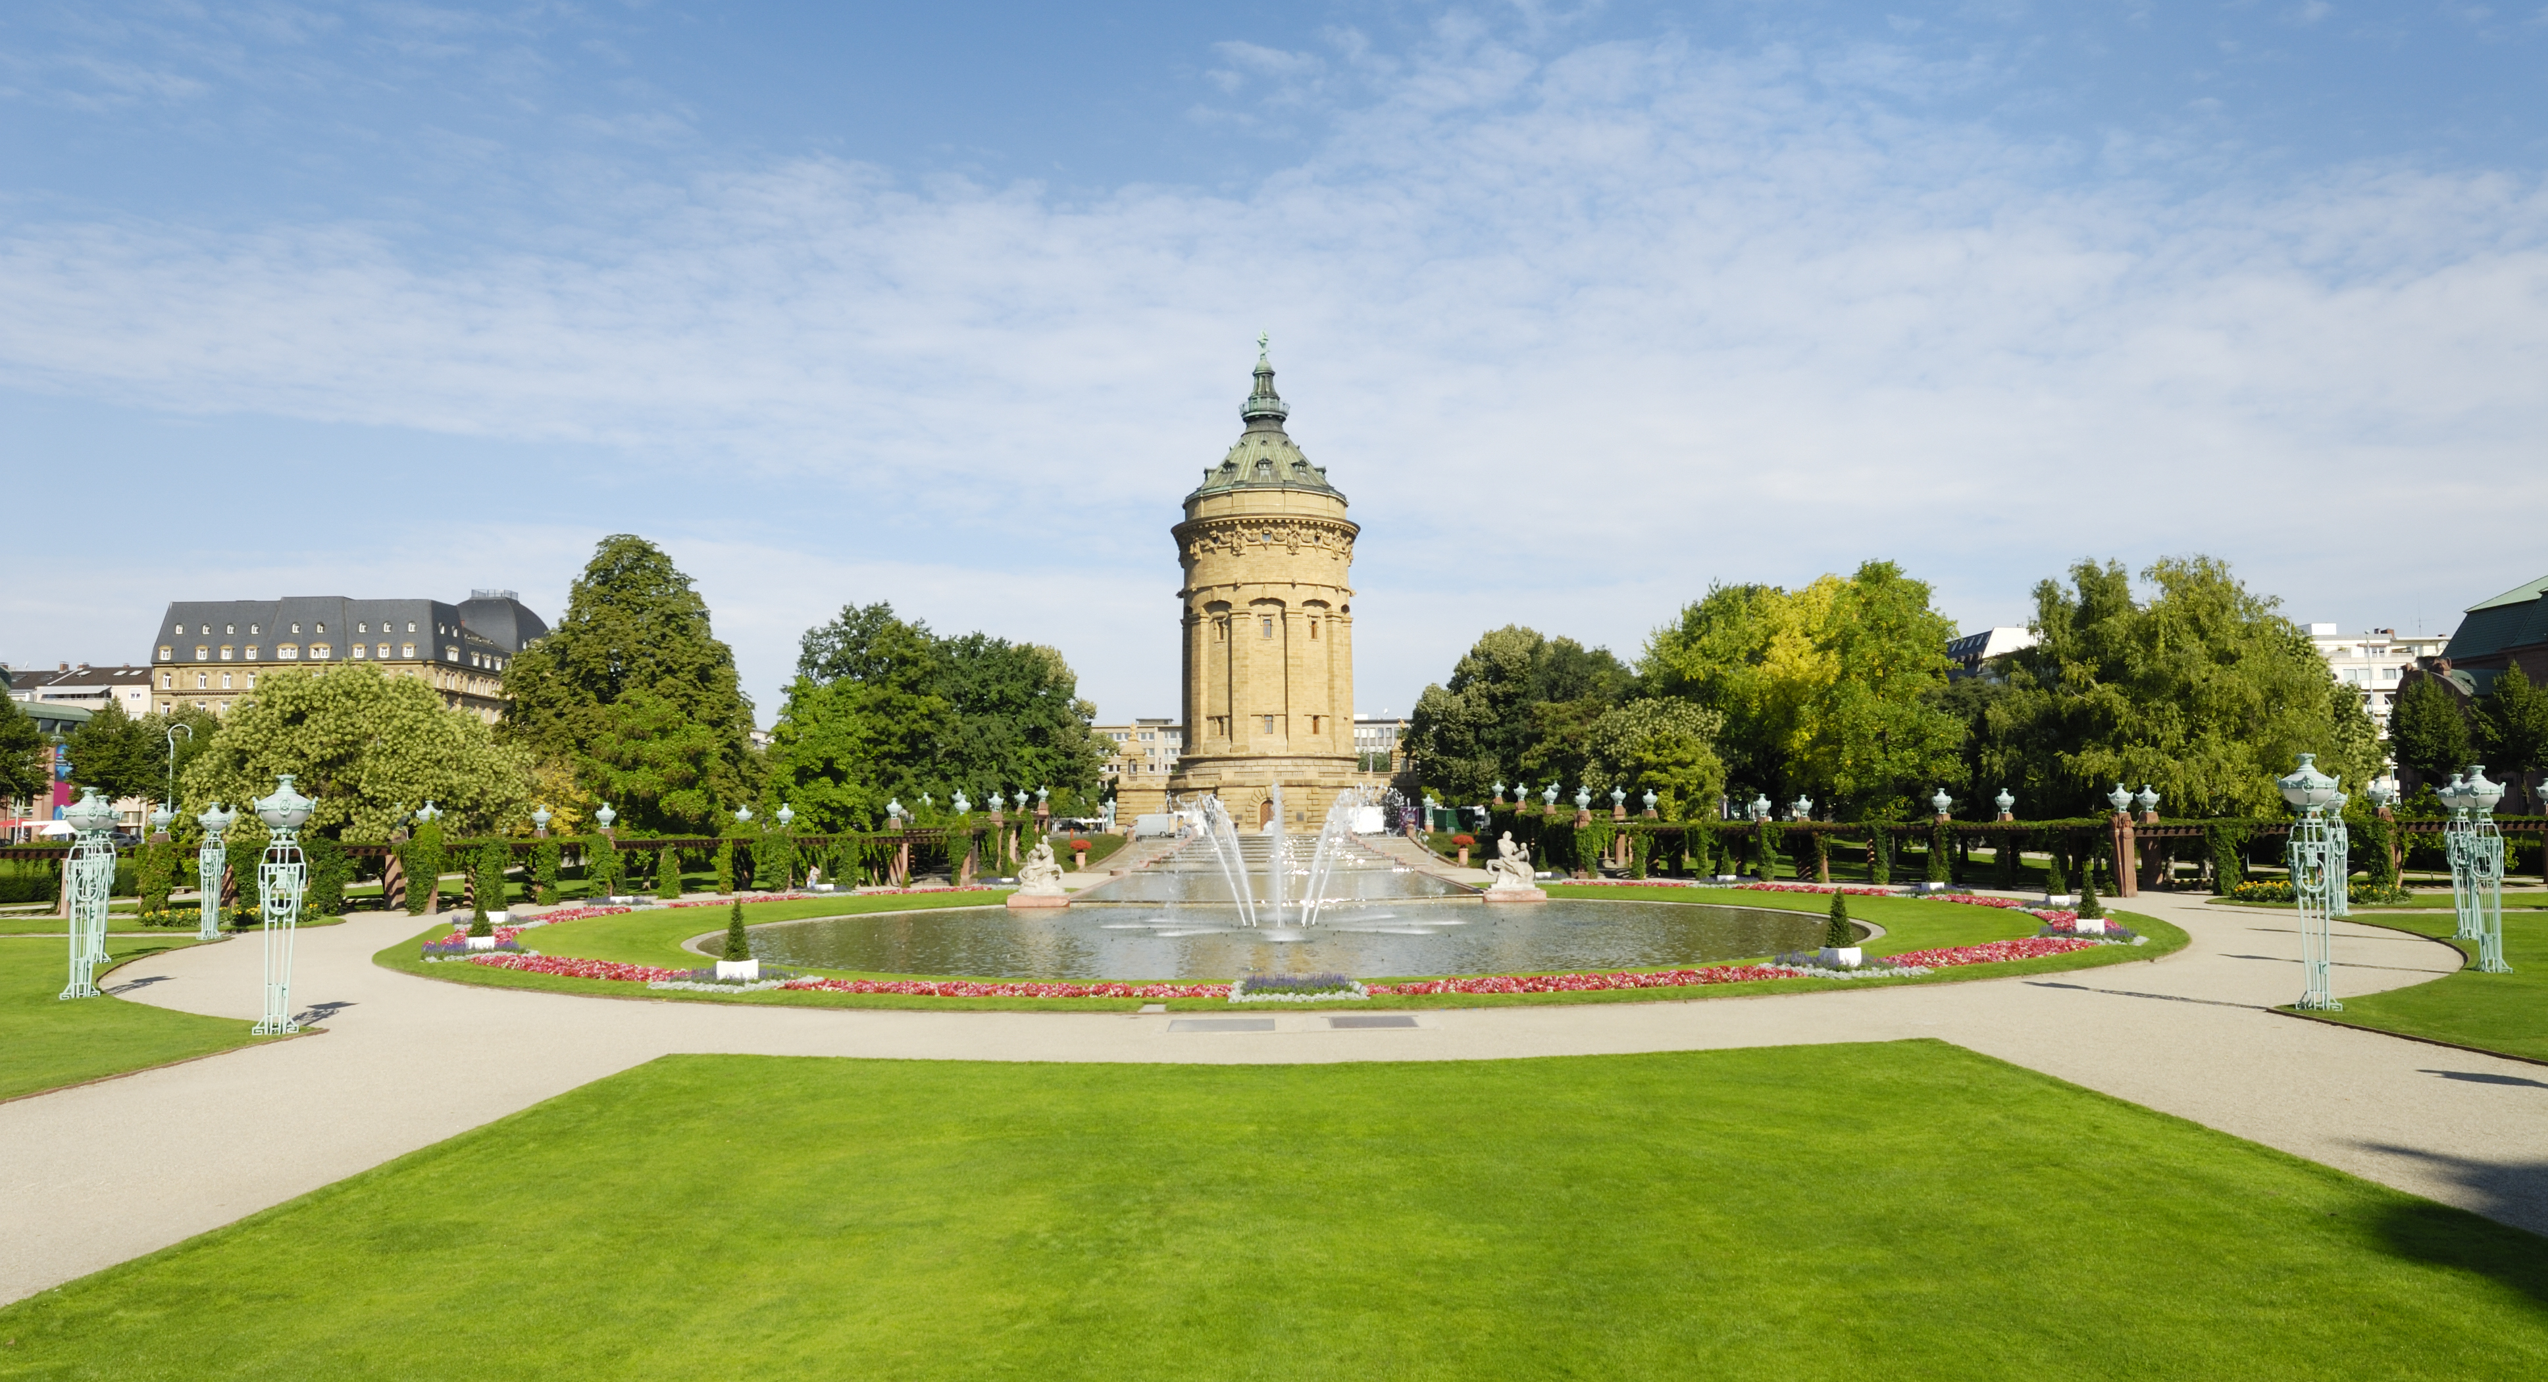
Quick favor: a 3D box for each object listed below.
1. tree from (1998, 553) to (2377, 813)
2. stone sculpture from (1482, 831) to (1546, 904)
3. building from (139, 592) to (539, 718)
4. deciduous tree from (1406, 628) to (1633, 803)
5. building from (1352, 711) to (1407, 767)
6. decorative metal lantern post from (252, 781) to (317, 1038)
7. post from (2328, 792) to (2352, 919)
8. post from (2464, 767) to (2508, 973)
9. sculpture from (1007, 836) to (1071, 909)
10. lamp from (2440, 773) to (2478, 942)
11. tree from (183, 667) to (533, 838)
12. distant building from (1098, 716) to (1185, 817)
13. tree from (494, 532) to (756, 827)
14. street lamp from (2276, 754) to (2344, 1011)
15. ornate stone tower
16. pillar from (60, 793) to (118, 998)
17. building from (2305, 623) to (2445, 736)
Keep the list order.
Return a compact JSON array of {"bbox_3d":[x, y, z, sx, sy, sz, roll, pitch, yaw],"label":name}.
[{"bbox_3d":[53.837,1.122,88.207,20.000,18.500,19.000,-4,-6,31],"label":"tree"},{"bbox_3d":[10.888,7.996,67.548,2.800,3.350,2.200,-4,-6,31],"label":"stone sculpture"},{"bbox_3d":[-123.938,4.764,205.481,36.690,33.000,34.000,-1,-5,0],"label":"building"},{"bbox_3d":[23.111,4.126,140.161,21.060,20.400,20.010,-1,-5,0],"label":"deciduous tree"},{"bbox_3d":[26.146,15.297,272.690,28.000,20.600,15.000,-1,-5,0],"label":"building"},{"bbox_3d":[-18.759,4.011,28.167,1.080,4.820,1.080,-1,-5,0],"label":"decorative metal lantern post"},{"bbox_3d":[39.062,5.815,54.821,1.080,4.820,1.080,-1,-5,0],"label":"post"},{"bbox_3d":[26.888,3.952,33.033,0.970,4.550,0.970,-5,-7,39],"label":"post"},{"bbox_3d":[-10.630,8.277,68.199,3.000,3.210,2.200,1,-5,-17],"label":"sculpture"},{"bbox_3d":[32.891,4.595,41.189,0.970,4.550,0.970,-5,-6,38],"label":"lamp"},{"bbox_3d":[-55.963,5.226,90.940,18.270,13.450,17.350,-1,-5,0],"label":"tree"},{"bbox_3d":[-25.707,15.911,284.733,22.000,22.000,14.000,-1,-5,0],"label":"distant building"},{"bbox_3d":[-46.365,0.861,107.379,17.090,24.450,16.230,-1,-5,0],"label":"tree"},{"bbox_3d":[18.582,3.407,26.609,0.970,4.550,0.970,-4,-6,35],"label":"street lamp"},{"bbox_3d":[-0.874,-12.858,175.338,23.000,59.000,23.000,-1,-5,0],"label":"ornate stone tower"},{"bbox_3d":[-22.921,3.884,28.700,1.000,4.000,1.000,3,-6,-34],"label":"pillar"},{"bbox_3d":[137.011,5.127,192.179,24.000,25.000,16.000,-1,-5,0],"label":"building"}]

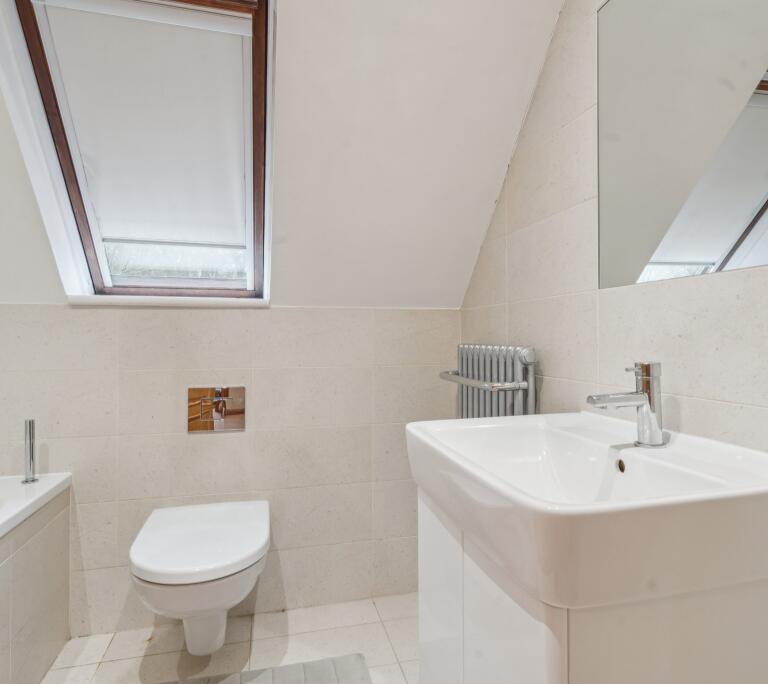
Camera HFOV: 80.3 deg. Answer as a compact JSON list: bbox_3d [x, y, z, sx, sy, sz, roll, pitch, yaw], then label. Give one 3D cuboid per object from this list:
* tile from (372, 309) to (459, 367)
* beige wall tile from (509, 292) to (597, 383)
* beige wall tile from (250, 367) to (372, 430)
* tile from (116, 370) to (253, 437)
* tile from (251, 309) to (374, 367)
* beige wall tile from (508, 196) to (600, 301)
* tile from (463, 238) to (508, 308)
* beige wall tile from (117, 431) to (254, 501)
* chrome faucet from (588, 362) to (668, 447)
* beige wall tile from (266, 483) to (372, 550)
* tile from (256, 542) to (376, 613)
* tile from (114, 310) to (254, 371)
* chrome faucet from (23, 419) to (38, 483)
[{"bbox_3d":[0.135,-0.013,1.811,0.372,0.222,0.012,0,0,-14],"label":"tile"},{"bbox_3d":[0.457,-0.012,1.275,0.010,0.222,0.416,0,0,-15],"label":"beige wall tile"},{"bbox_3d":[-0.259,0.208,1.701,0.443,0.222,0.010,0,0,-13],"label":"beige wall tile"},{"bbox_3d":[-0.694,0.208,1.608,0.438,0.222,0.012,0,0,-14],"label":"tile"},{"bbox_3d":[-0.263,-0.015,1.713,0.444,0.222,0.012,0,0,-14],"label":"tile"},{"bbox_3d":[0.464,-0.234,1.288,0.012,0.222,0.427,0,0,-14],"label":"beige wall tile"},{"bbox_3d":[0.358,-0.236,1.648,0.010,0.222,0.358,0,0,-15],"label":"tile"},{"bbox_3d":[-0.691,0.432,1.605,0.443,0.222,0.010,0,0,-13],"label":"beige wall tile"},{"bbox_3d":[0.422,0.109,0.792,0.160,0.145,0.052,0,0,-14],"label":"chrome faucet"},{"bbox_3d":[-0.266,0.657,1.716,0.444,0.222,0.012,0,0,-14],"label":"beige wall tile"},{"bbox_3d":[-0.258,0.874,1.705,0.443,0.222,0.010,0,0,-13],"label":"tile"},{"bbox_3d":[-0.693,-0.016,1.607,0.438,0.222,0.012,0,0,-14],"label":"tile"},{"bbox_3d":[-1.110,0.343,1.429,0.046,0.198,0.046,0,0,-14],"label":"chrome faucet"}]

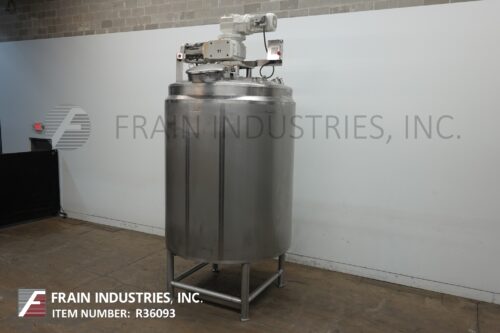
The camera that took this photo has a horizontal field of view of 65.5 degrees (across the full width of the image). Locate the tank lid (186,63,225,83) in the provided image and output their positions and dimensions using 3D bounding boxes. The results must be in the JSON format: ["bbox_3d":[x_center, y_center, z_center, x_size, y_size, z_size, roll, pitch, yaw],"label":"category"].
[{"bbox_3d":[-0.650,-1.382,5.688,0.560,0.220,0.560,-2,19,1],"label":"tank lid"}]

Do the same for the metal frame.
[{"bbox_3d":[-0.373,1.794,6.847,1.530,0.870,1.530,6,9,27],"label":"metal frame"}]

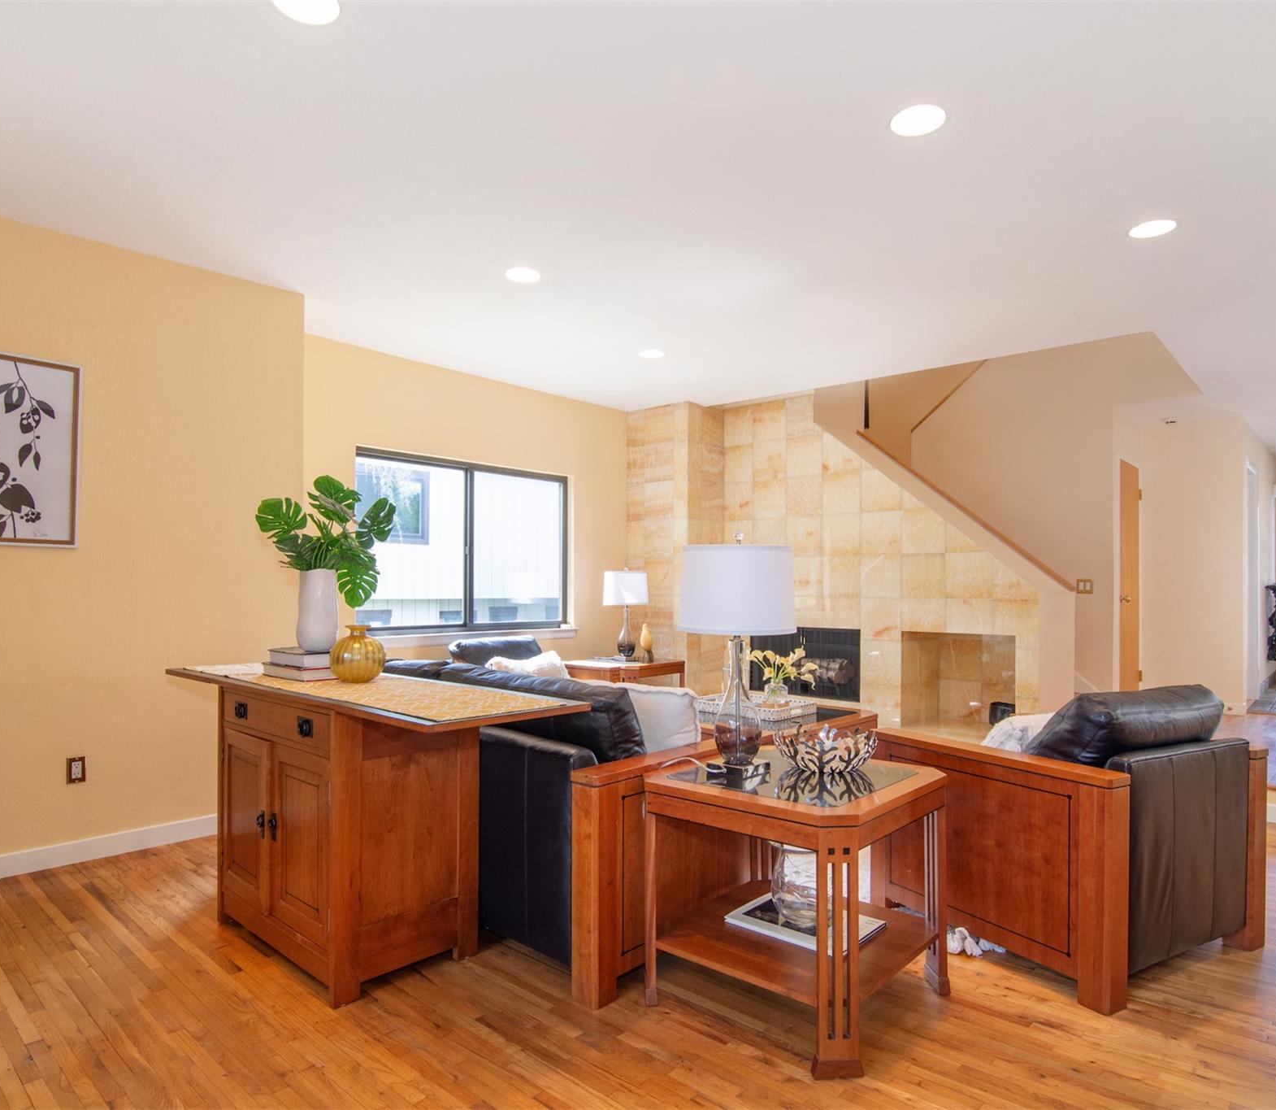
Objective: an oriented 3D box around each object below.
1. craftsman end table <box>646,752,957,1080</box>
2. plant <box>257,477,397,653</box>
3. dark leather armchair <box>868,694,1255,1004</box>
[{"bbox_3d":[0.472,0.980,2.244,0.700,0.637,0.700,-2,-3,43],"label":"craftsman end table"},{"bbox_3d":[-1.200,0.035,2.850,0.490,0.650,0.440,1,-2,-23],"label":"plant"},{"bbox_3d":[1.511,0.889,2.668,0.900,0.850,0.910,1,-3,-28],"label":"dark leather armchair"}]

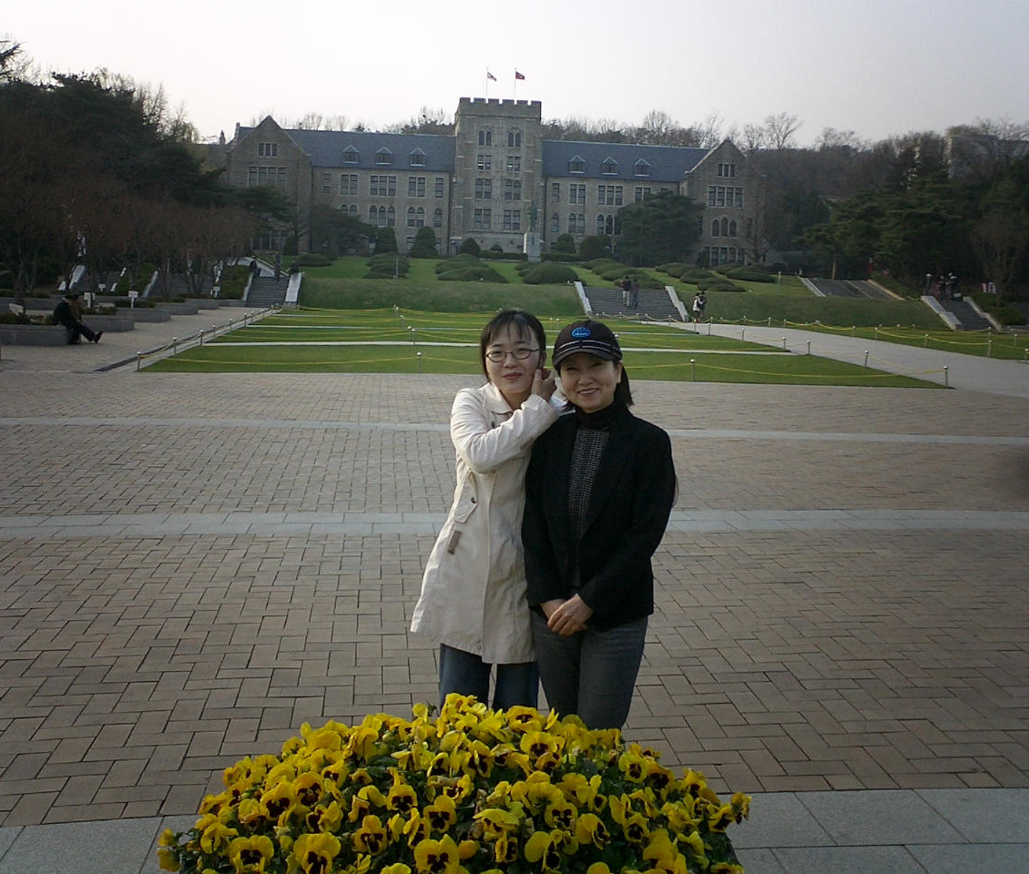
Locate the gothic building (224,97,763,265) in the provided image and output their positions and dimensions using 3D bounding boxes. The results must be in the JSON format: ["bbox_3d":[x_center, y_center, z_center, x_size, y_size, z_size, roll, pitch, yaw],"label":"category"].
[{"bbox_3d":[-3.447,-34.167,168.835,68.000,20.300,22.000,1,7,-7],"label":"gothic building"}]

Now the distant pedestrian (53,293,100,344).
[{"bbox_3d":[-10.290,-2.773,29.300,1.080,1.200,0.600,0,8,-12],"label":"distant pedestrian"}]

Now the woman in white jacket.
[{"bbox_3d":[-0.078,0.463,3.419,0.460,1.620,0.360,0,7,-12],"label":"woman in white jacket"}]

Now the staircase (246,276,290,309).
[{"bbox_3d":[-14.260,-8.497,72.632,2.400,1.800,4.000,1,7,-5],"label":"staircase"}]

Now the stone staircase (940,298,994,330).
[{"bbox_3d":[27.069,-7.444,75.555,2.500,1.750,4.400,1,8,-6],"label":"stone staircase"}]

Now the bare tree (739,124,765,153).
[{"bbox_3d":[37.957,-46.788,200.488,4.100,7.500,4.100,1,8,-6],"label":"bare tree"}]

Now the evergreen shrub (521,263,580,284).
[{"bbox_3d":[2.294,-10.139,77.500,3.500,1.350,3.300,1,7,-6],"label":"evergreen shrub"}]

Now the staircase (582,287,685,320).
[{"bbox_3d":[6.937,-8.000,74.055,5.300,1.750,4.400,1,8,-6],"label":"staircase"}]

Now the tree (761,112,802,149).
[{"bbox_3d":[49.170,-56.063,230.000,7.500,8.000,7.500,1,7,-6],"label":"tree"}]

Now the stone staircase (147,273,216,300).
[{"bbox_3d":[-19.356,-8.567,72.132,3.600,1.800,4.000,1,7,-5],"label":"stone staircase"}]

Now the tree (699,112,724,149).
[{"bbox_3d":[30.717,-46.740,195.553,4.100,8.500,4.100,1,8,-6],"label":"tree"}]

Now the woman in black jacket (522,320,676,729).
[{"bbox_3d":[0.190,0.491,3.398,0.460,1.610,0.330,3,7,8],"label":"woman in black jacket"}]

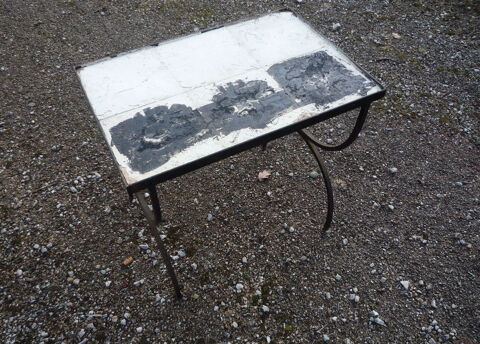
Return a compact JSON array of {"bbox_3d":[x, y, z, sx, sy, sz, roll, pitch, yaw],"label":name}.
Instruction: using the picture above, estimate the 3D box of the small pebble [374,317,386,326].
[{"bbox_3d":[0.427,0.456,1.265,0.034,0.015,0.018,34,56,26],"label":"small pebble"}]

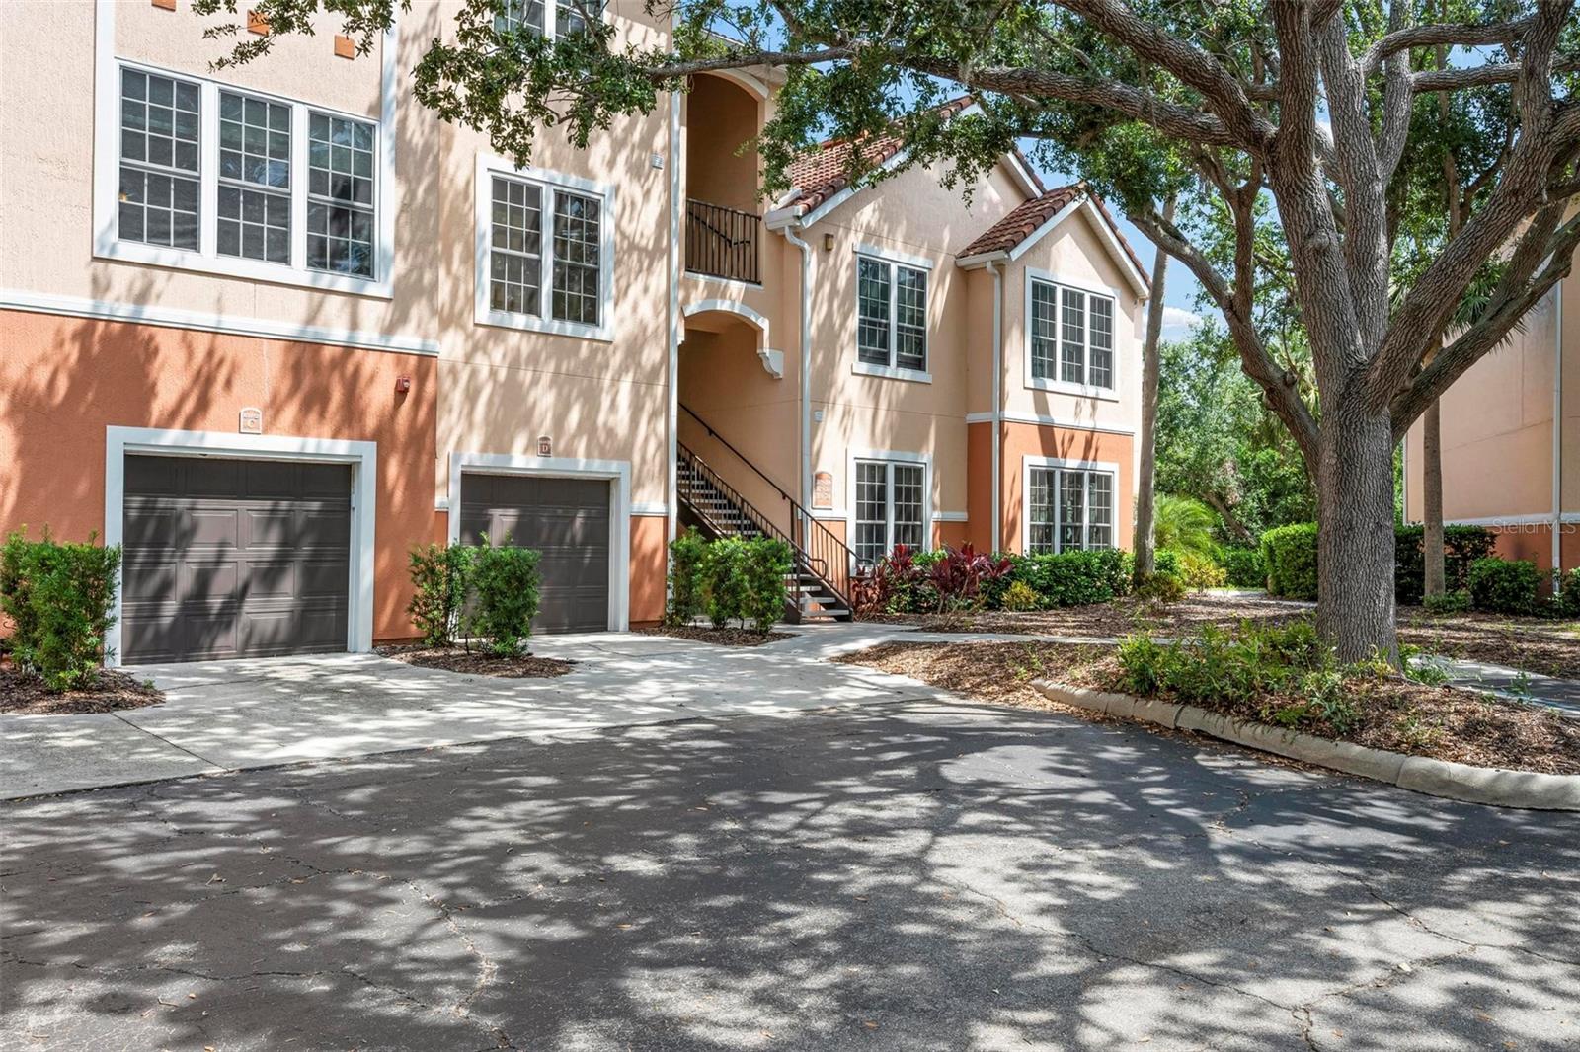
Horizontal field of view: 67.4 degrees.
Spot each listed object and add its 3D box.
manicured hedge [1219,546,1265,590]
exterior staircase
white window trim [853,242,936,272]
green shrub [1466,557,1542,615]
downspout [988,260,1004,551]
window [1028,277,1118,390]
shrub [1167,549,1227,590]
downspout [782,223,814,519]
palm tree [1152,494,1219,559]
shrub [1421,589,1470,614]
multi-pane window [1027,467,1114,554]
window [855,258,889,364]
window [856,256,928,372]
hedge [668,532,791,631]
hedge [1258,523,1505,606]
[{"bbox_3d":[10.618,0.984,27.800,1.100,1.000,1.050,1,-1,-41],"label":"manicured hedge"},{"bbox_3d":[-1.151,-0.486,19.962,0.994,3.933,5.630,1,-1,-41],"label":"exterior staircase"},{"bbox_3d":[1.866,-4.713,20.698,2.042,0.159,0.080,1,-1,-41],"label":"white window trim"},{"bbox_3d":[12.611,1.056,20.900,1.180,1.010,1.150,1,-1,-40],"label":"green shrub"},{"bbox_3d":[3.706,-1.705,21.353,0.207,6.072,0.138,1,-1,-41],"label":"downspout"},{"bbox_3d":[5.455,-3.636,22.786,2.719,1.877,0.110,1,-1,-41],"label":"window"},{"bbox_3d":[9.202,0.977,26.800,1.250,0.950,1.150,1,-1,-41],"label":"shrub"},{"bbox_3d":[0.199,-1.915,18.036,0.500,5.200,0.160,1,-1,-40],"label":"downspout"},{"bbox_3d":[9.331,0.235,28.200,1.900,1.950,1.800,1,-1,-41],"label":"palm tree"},{"bbox_3d":[11.476,1.326,20.700,0.760,0.440,0.700,1,-1,-40],"label":"shrub"},{"bbox_3d":[5.418,-0.149,22.750,2.732,1.856,0.110,1,-1,-41],"label":"multi-pane window"},{"bbox_3d":[1.344,-3.444,19.161,0.750,1.690,0.100,1,-1,-40],"label":"window"},{"bbox_3d":[1.794,-3.660,20.595,1.800,1.833,0.100,1,-1,-41],"label":"window"},{"bbox_3d":[-0.791,0.734,15.500,0.800,1.230,1.700,1,-1,-40],"label":"hedge"},{"bbox_3d":[12.100,0.765,24.400,1.050,1.620,4.400,1,-1,-40],"label":"hedge"}]

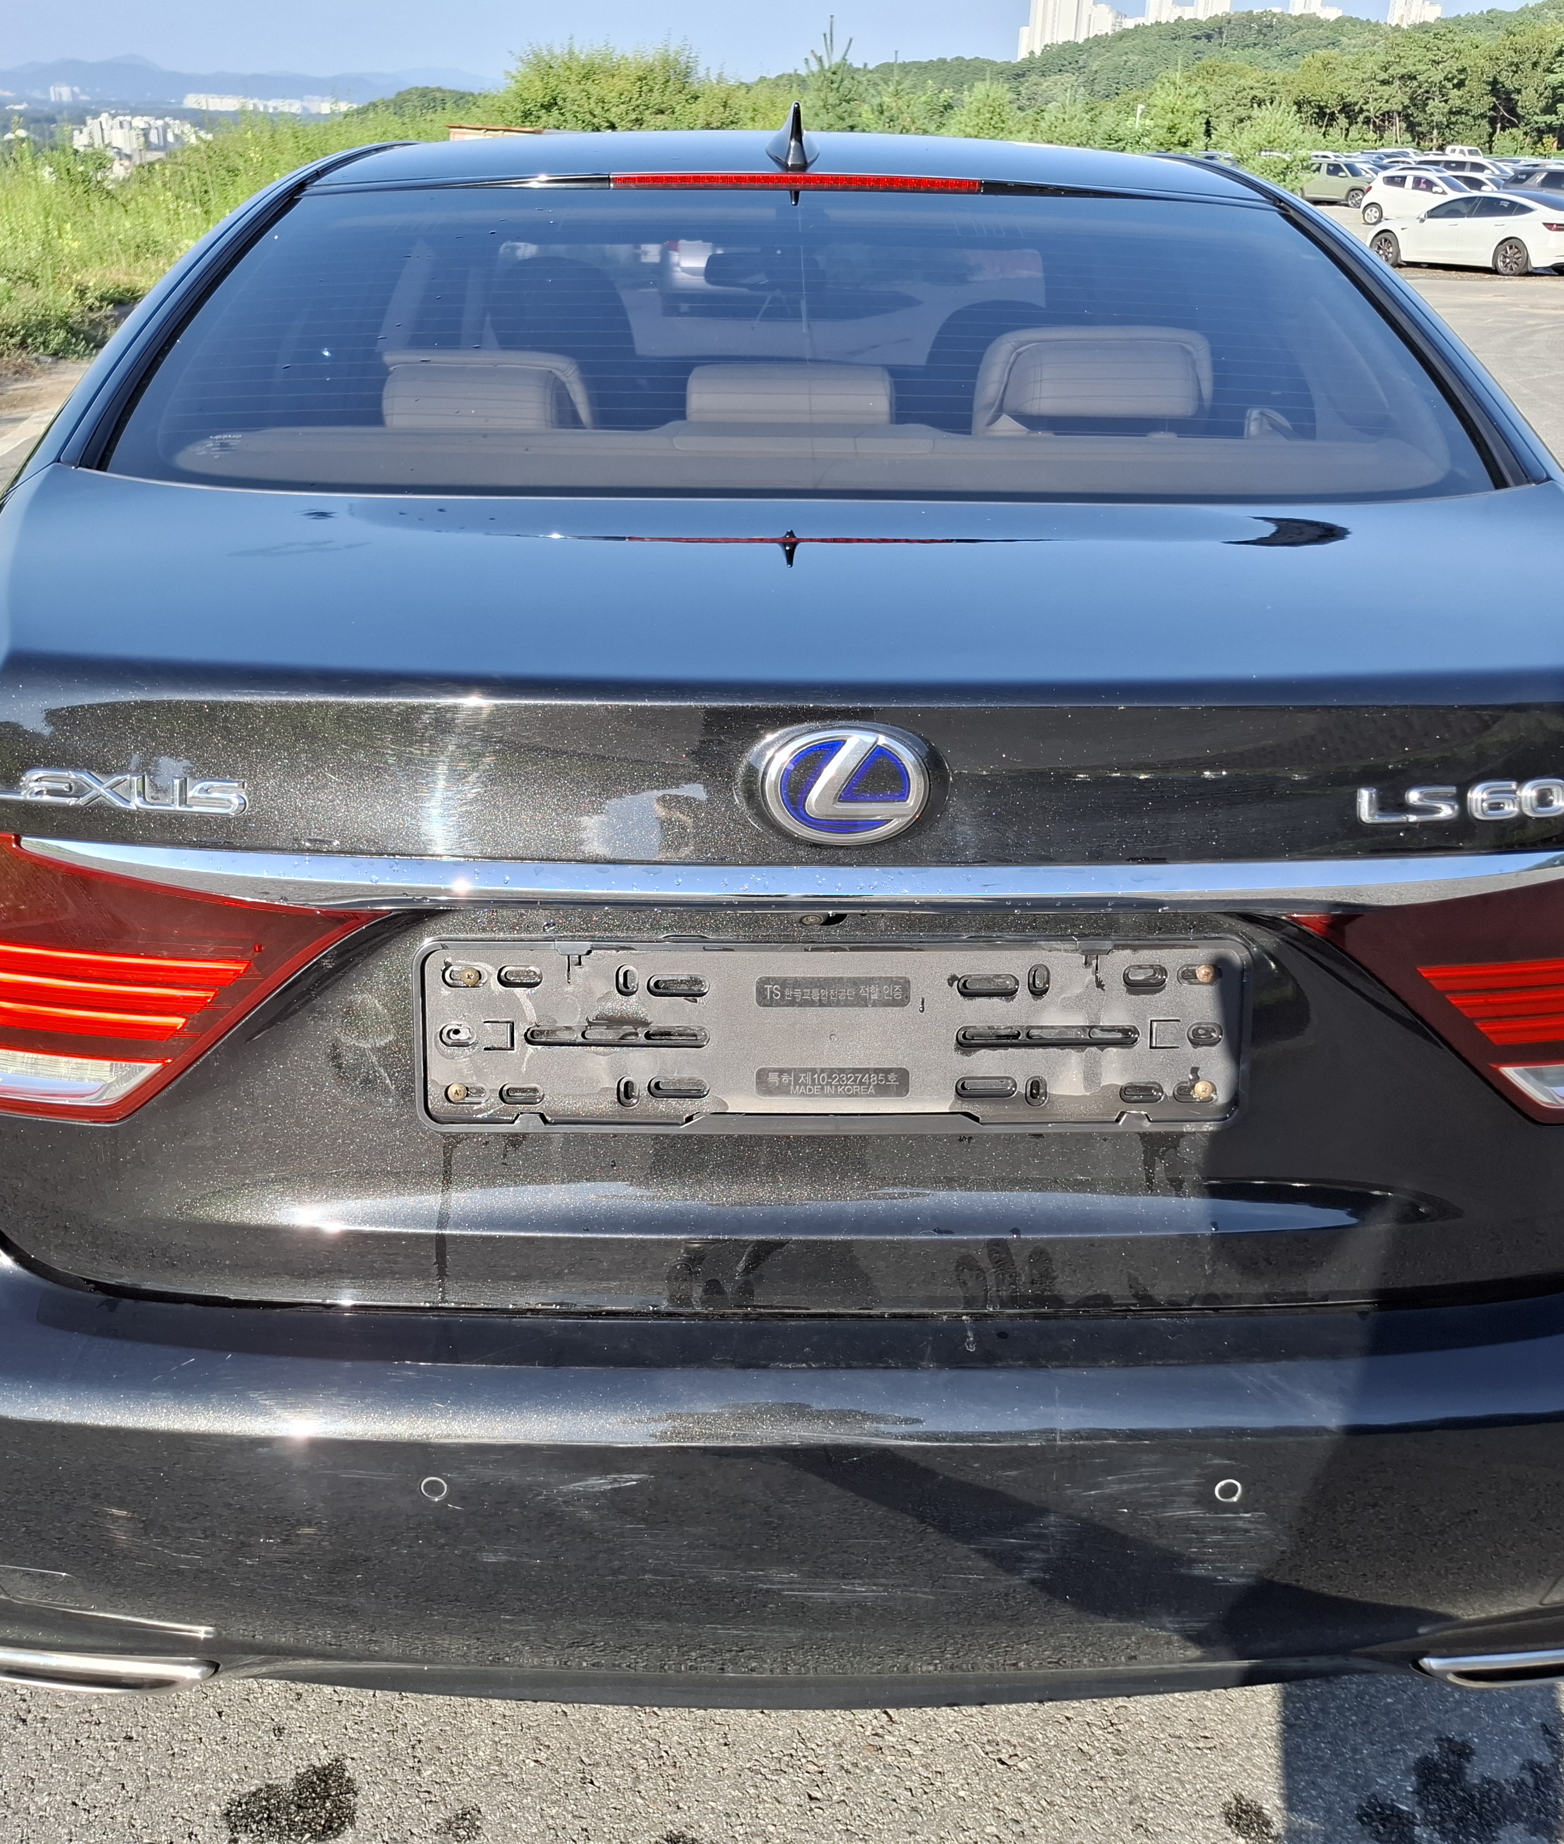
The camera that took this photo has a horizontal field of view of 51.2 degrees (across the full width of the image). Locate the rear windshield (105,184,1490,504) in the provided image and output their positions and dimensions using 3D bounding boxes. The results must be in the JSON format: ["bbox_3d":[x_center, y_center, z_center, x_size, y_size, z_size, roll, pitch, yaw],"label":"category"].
[{"bbox_3d":[0.029,-0.617,1.624,1.260,0.140,0.700,0,47,-1],"label":"rear windshield"}]

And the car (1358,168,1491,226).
[{"bbox_3d":[20.204,-22.521,50.728,1.780,1.580,4.200,-15,29,-29],"label":"car"}]

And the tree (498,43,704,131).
[{"bbox_3d":[-3.457,-14.755,31.759,3.900,3.980,3.600,1,25,0],"label":"tree"}]

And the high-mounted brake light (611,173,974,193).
[{"bbox_3d":[0.018,-0.859,1.900,0.435,0.025,0.040,0,24,-1],"label":"high-mounted brake light"}]

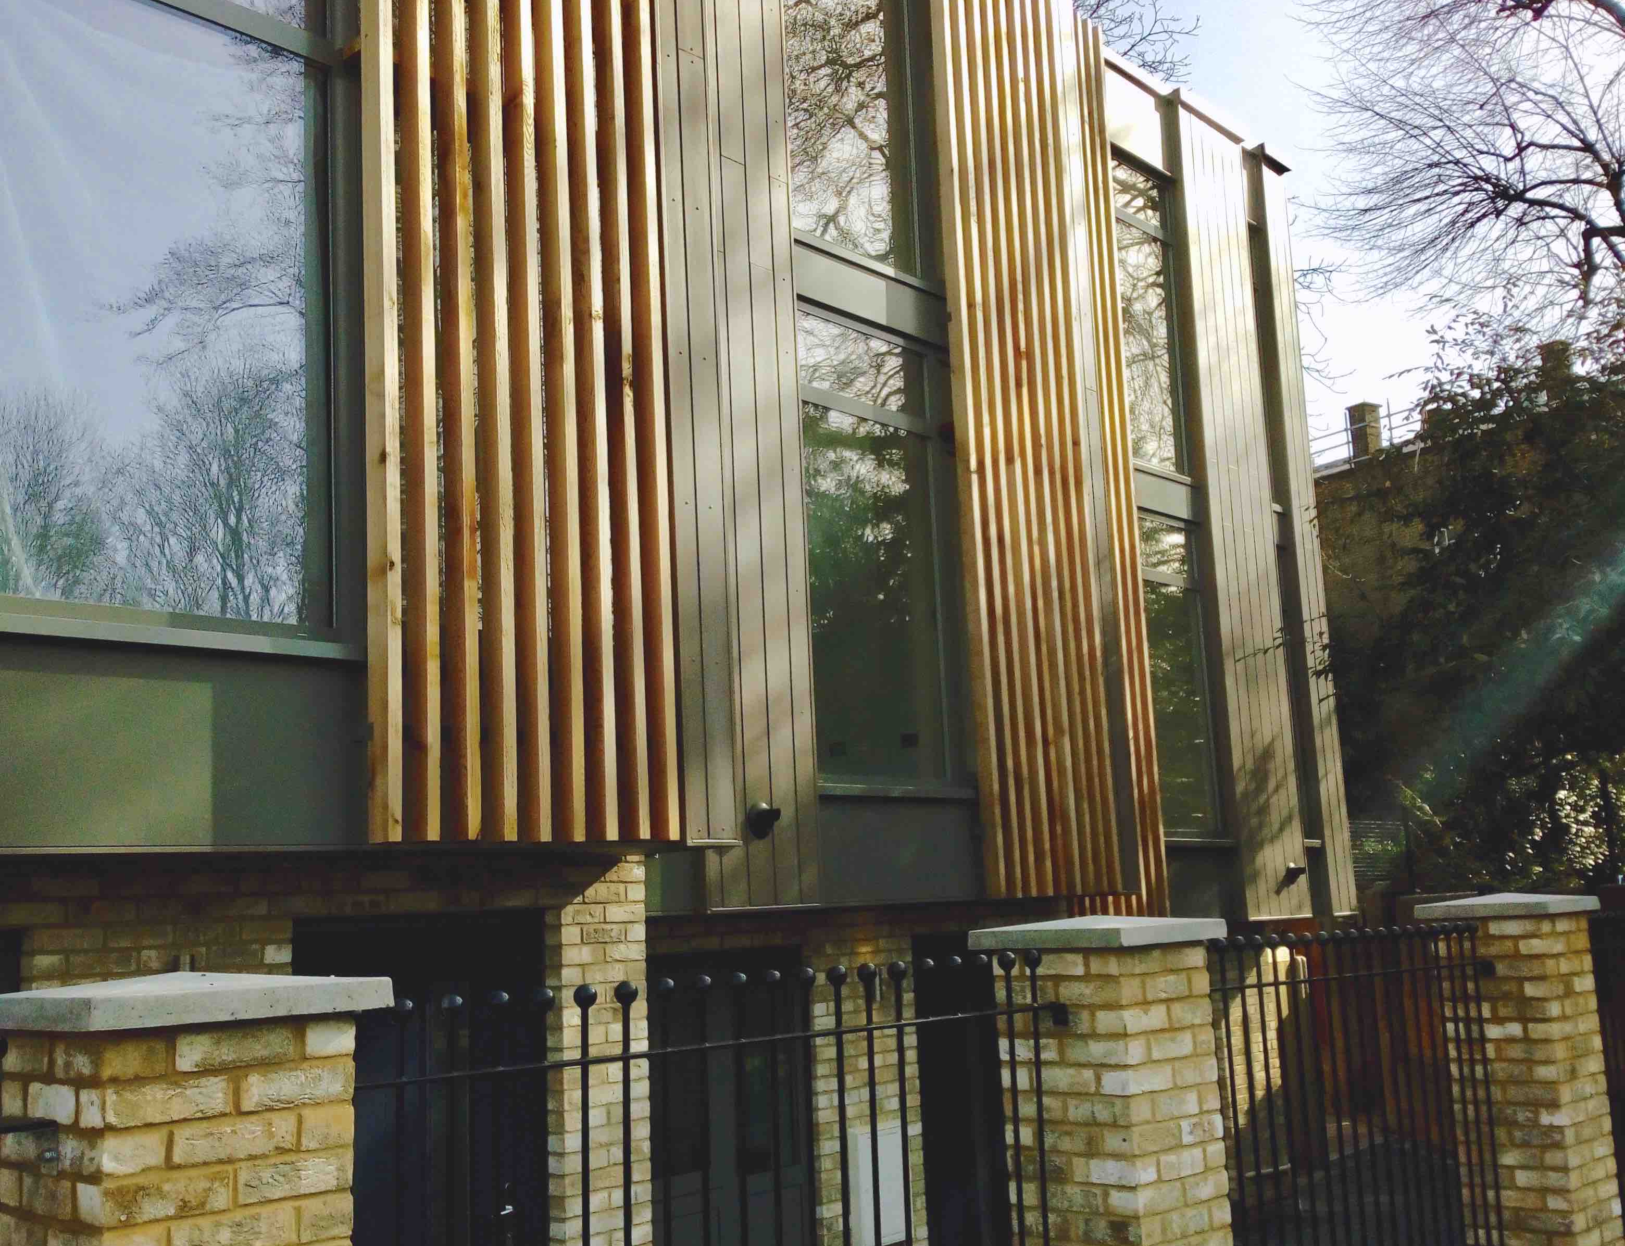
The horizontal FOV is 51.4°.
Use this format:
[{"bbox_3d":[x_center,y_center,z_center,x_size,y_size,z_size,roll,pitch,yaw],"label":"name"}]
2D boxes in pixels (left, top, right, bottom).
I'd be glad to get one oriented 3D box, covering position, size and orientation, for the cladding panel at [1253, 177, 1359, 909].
[{"bbox_3d":[3.965,-0.738,13.775,0.170,6.142,0.410,-10,-11,40],"label":"cladding panel"}]

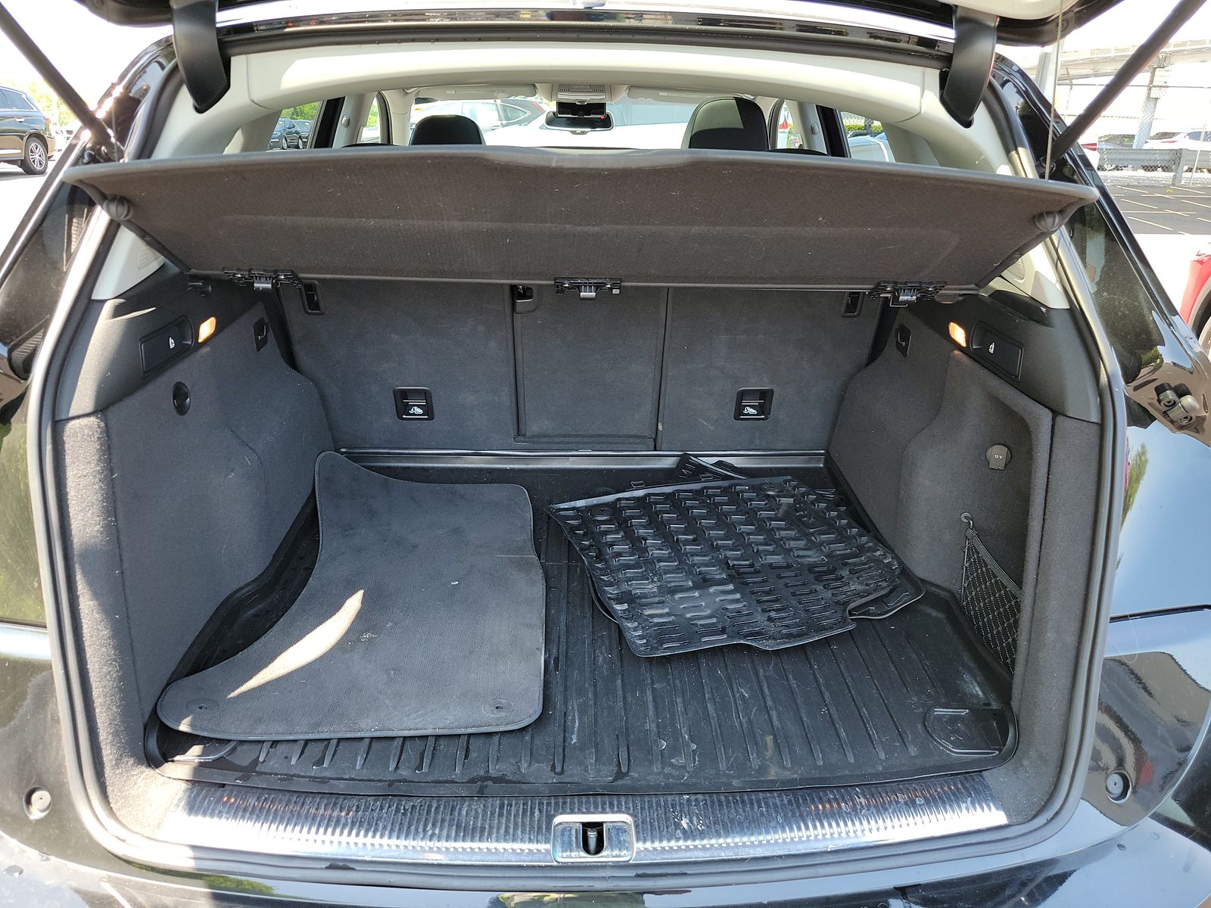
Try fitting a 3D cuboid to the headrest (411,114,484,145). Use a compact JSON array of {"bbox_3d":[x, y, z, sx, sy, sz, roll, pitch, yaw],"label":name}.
[{"bbox_3d":[-0.441,-0.862,2.380,0.240,0.200,0.120,0,23,-2],"label":"headrest"}]

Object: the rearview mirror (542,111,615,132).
[{"bbox_3d":[-0.091,-1.148,2.901,0.245,0.070,0.050,6,23,11],"label":"rearview mirror"}]

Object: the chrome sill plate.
[{"bbox_3d":[-0.015,0.388,0.902,0.900,0.040,0.110,0,23,-2],"label":"chrome sill plate"}]

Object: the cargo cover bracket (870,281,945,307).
[{"bbox_3d":[0.501,-0.266,1.393,0.122,0.040,0.045,0,23,-2],"label":"cargo cover bracket"}]

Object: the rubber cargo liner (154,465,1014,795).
[{"bbox_3d":[-0.023,0.185,1.325,1.060,0.050,0.890,0,23,-2],"label":"rubber cargo liner"}]

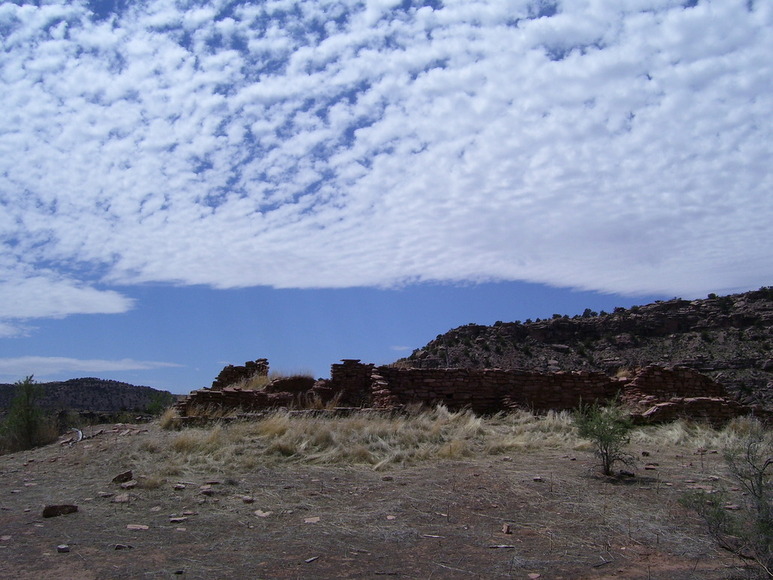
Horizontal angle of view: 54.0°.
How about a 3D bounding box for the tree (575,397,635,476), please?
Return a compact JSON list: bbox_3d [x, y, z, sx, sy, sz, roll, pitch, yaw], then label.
[{"bbox_3d":[3.588,2.428,12.500,1.000,1.270,0.950,0,-8,0],"label":"tree"}]

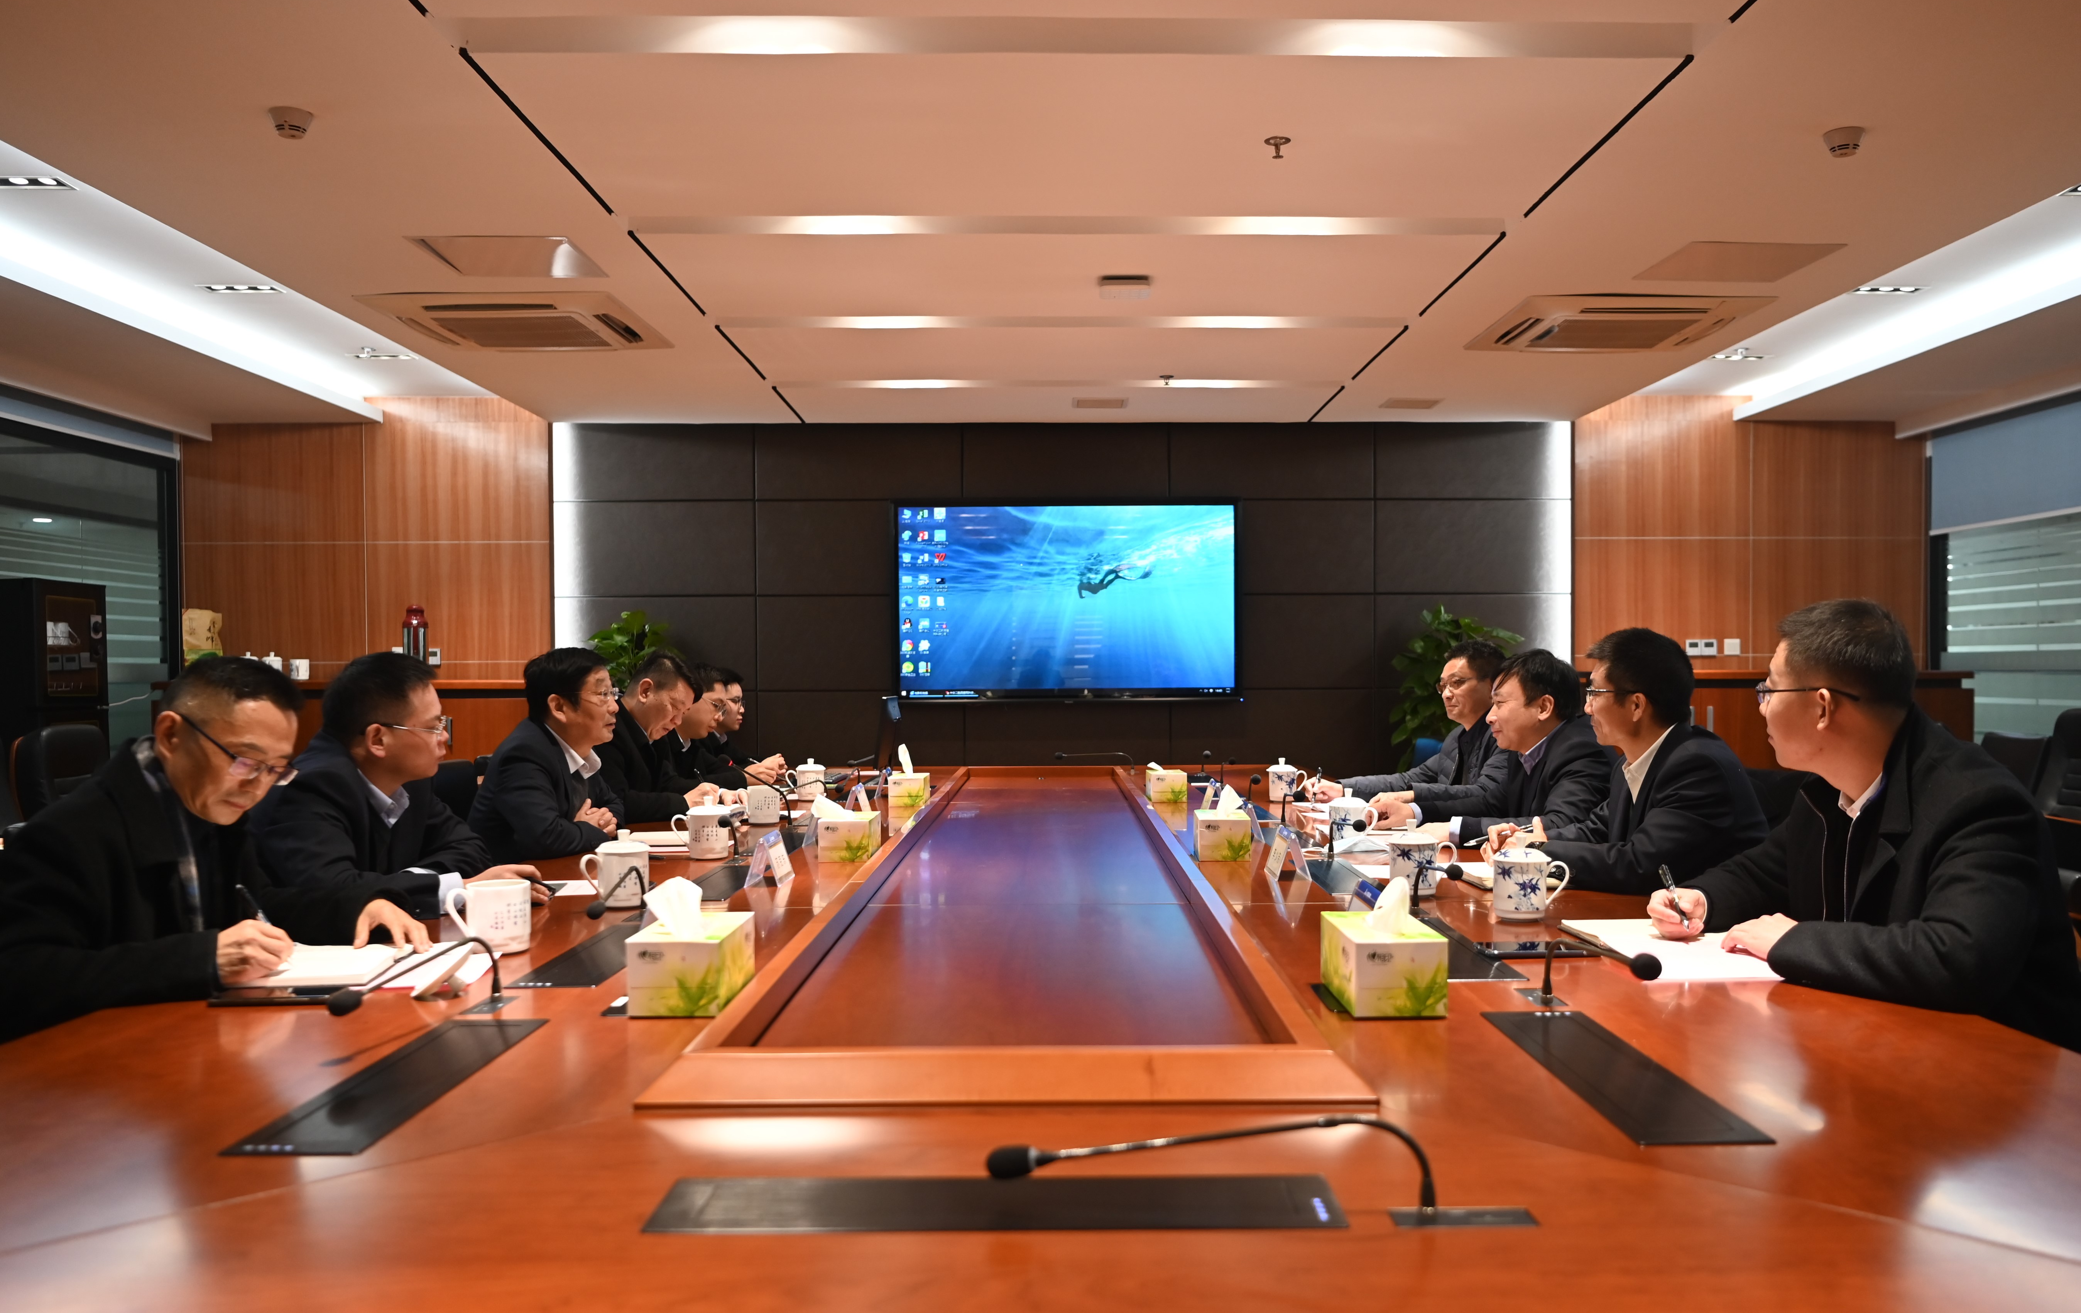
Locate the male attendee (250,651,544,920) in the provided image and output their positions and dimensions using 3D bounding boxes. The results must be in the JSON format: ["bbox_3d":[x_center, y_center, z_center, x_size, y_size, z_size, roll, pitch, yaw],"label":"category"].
[{"bbox_3d":[-1.250,0.601,2.510,0.660,1.221,0.550,0,-1,3],"label":"male attendee"}]

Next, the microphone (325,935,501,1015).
[{"bbox_3d":[-0.731,0.395,1.639,0.040,0.097,0.280,0,-1,16],"label":"microphone"}]

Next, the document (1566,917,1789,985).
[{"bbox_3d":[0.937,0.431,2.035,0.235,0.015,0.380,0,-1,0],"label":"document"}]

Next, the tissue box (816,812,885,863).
[{"bbox_3d":[-0.446,0.423,3.267,0.115,0.093,0.220,0,-1,0],"label":"tissue box"}]

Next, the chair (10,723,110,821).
[{"bbox_3d":[-3.200,0.733,4.938,0.660,1.050,0.620,0,-1,-10],"label":"chair"}]

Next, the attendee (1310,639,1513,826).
[{"bbox_3d":[1.260,0.595,4.170,0.720,1.291,0.550,0,-1,-18],"label":"attendee"}]

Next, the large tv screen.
[{"bbox_3d":[0.143,-0.311,7.856,1.960,1.130,0.090,0,-1,0],"label":"large tv screen"}]

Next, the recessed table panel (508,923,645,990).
[{"bbox_3d":[-0.665,0.463,2.128,0.123,0.016,0.487,0,-1,0],"label":"recessed table panel"}]

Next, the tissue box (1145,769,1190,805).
[{"bbox_3d":[0.437,0.449,4.801,0.115,0.093,0.220,0,-1,0],"label":"tissue box"}]

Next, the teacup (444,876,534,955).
[{"bbox_3d":[-0.840,0.395,2.113,0.120,0.100,0.090,0,-1,0],"label":"teacup"}]

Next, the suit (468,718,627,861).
[{"bbox_3d":[-1.235,0.459,3.372,0.490,0.660,0.530,0,-1,10],"label":"suit"}]

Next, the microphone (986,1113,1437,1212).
[{"bbox_3d":[0.130,0.388,1.057,0.343,0.075,0.035,0,-1,0],"label":"microphone"}]

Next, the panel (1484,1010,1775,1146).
[{"bbox_3d":[0.611,0.451,1.495,0.123,0.016,0.487,0,-1,2],"label":"panel"}]

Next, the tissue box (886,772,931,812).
[{"bbox_3d":[-0.444,0.453,4.692,0.117,0.094,0.200,0,-1,0],"label":"tissue box"}]

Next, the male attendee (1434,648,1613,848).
[{"bbox_3d":[1.240,0.604,3.470,0.660,1.249,0.540,0,-1,-12],"label":"male attendee"}]

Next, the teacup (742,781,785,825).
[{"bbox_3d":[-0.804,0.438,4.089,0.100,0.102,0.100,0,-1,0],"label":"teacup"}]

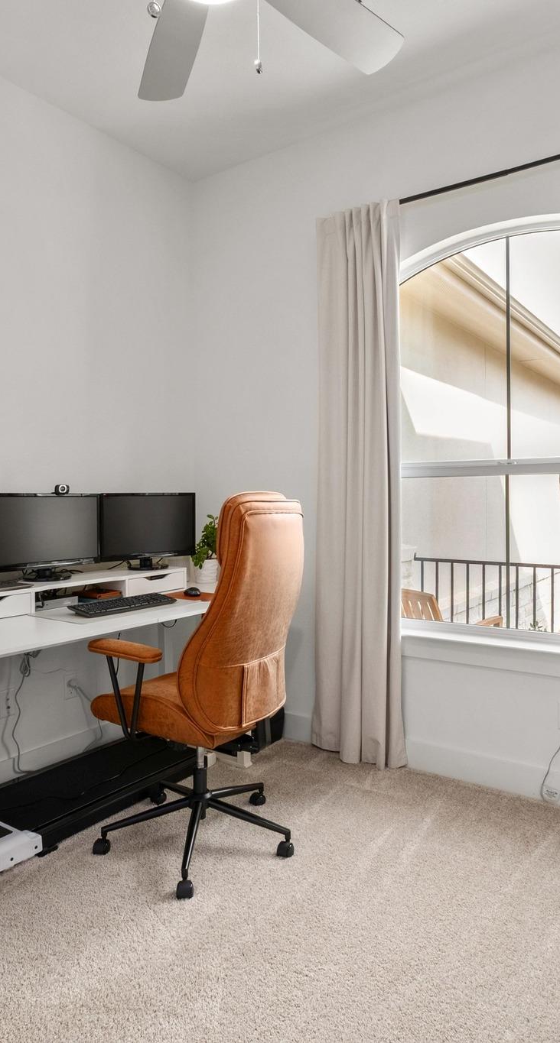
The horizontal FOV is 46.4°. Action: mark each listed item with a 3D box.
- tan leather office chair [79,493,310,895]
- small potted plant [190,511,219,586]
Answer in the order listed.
[{"bbox_3d":[-0.287,0.533,2.388,0.720,1.270,0.690,1,2,35],"label":"tan leather office chair"},{"bbox_3d":[-0.382,0.137,3.421,0.200,0.372,0.210,0,2,0],"label":"small potted plant"}]

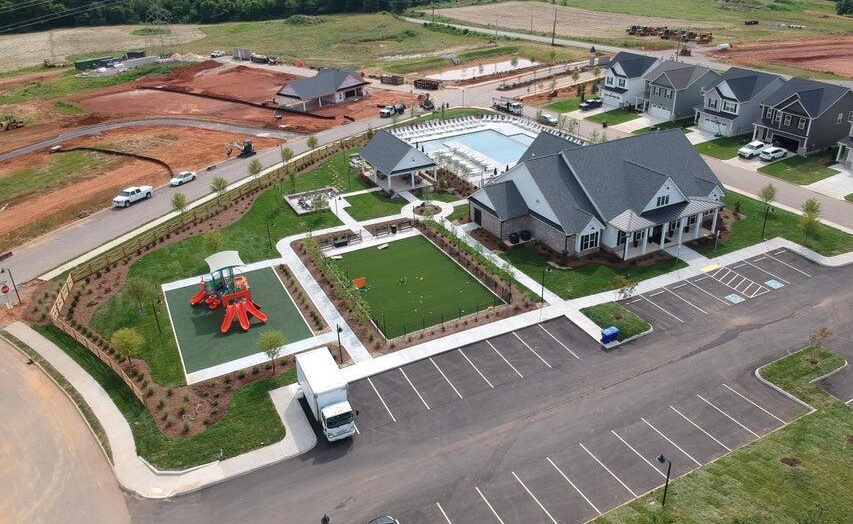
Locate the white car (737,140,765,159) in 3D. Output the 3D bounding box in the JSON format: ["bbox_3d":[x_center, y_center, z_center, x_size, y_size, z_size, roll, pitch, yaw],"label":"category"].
[{"bbox_3d":[53.768,-18.479,101.277,4.700,1.700,1.900,-14,28,-24],"label":"white car"}]

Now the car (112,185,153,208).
[{"bbox_3d":[-42.302,-9.501,88.825,2.050,1.950,5.850,11,28,25],"label":"car"}]

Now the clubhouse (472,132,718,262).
[{"bbox_3d":[20.177,-9.838,75.659,28.400,8.900,25.400,-14,28,-23],"label":"clubhouse"}]

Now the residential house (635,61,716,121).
[{"bbox_3d":[51.210,-35.456,125.563,14.500,9.100,12.600,-14,28,-23],"label":"residential house"}]

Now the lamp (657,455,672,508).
[{"bbox_3d":[13.960,12.889,36.520,0.420,3.750,0.920,-14,29,-22],"label":"lamp"}]

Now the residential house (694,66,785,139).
[{"bbox_3d":[57.278,-29.458,112.014,16.100,9.100,10.700,-14,29,-22],"label":"residential house"}]

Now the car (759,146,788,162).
[{"bbox_3d":[53.439,-16.546,94.883,4.600,1.620,1.850,-16,30,-26],"label":"car"}]

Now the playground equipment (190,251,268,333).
[{"bbox_3d":[-19.215,2.785,58.520,6.100,4.600,8.500,-14,29,-22],"label":"playground equipment"}]

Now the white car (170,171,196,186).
[{"bbox_3d":[-37.743,-12.895,95.749,1.820,1.460,4.700,10,29,23],"label":"white car"}]

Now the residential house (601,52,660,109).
[{"bbox_3d":[45.316,-40.079,134.137,16.000,9.100,10.700,-14,29,-22],"label":"residential house"}]

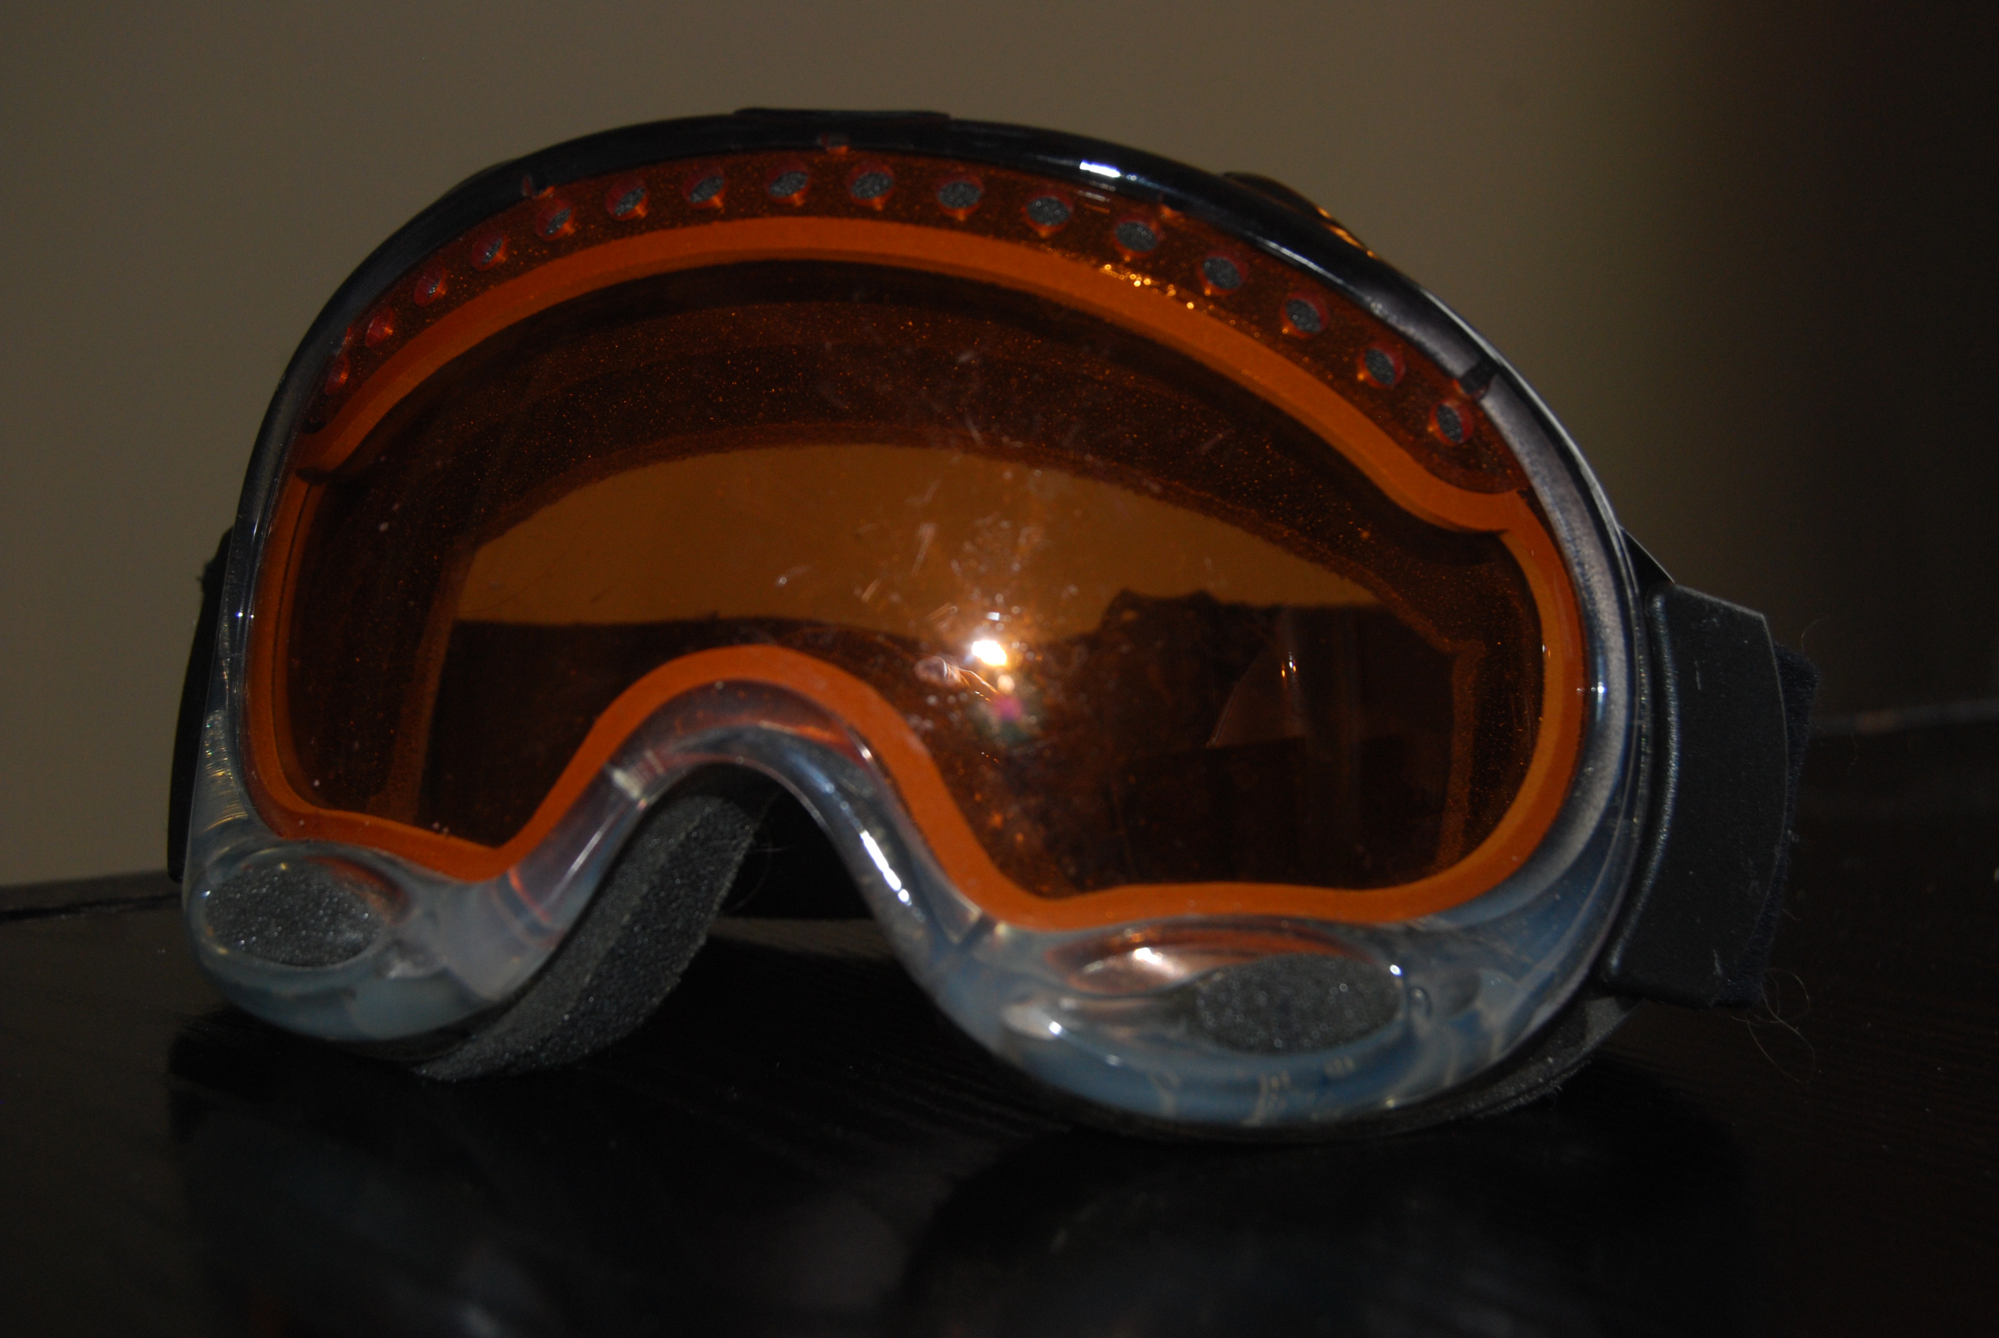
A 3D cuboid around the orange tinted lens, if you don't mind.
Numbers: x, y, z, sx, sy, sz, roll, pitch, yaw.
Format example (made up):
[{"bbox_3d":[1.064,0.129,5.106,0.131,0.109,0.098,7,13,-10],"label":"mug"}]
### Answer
[{"bbox_3d":[-0.019,-0.008,0.349,0.154,0.065,0.035,4,-12,17],"label":"orange tinted lens"}]

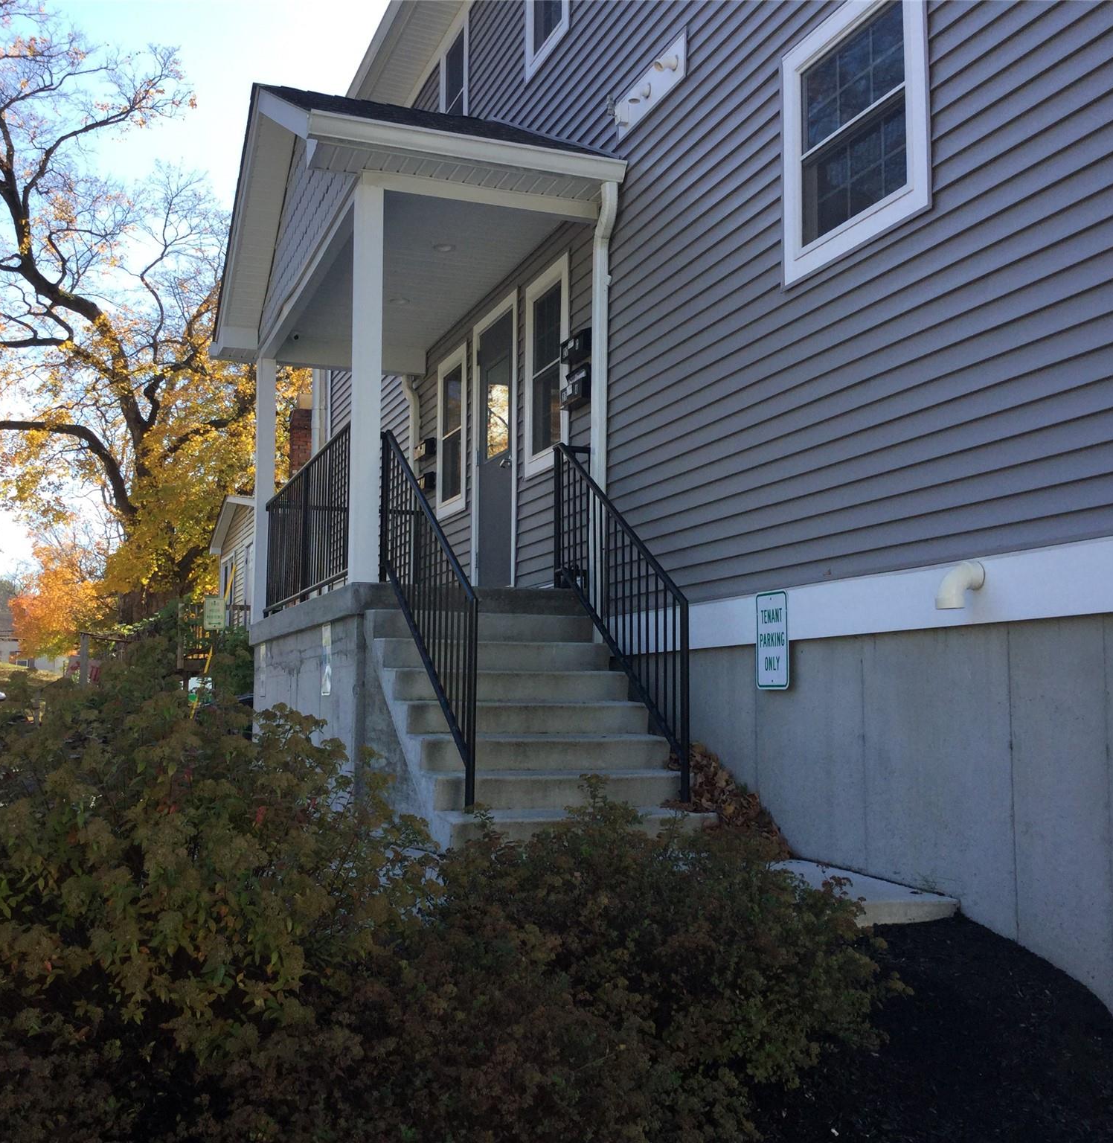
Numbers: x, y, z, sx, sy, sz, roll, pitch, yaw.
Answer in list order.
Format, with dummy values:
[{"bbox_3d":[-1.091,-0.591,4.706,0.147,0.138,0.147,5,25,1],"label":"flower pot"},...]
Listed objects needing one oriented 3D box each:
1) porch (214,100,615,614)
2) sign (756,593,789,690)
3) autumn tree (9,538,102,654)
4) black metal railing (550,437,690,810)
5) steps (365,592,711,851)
[{"bbox_3d":[-1.390,-1.627,10.353,1.930,4.060,5.300,3,-6,-20],"label":"porch"},{"bbox_3d":[0.998,0.322,6.318,0.012,0.457,0.305,3,-6,-20],"label":"sign"},{"bbox_3d":[-24.800,1.630,68.000,4.900,6.600,4.900,3,-6,-20],"label":"autumn tree"},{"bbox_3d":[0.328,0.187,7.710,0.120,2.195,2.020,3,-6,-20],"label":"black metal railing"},{"bbox_3d":[-0.180,0.713,7.359,1.360,1.424,1.970,3,-6,-20],"label":"steps"}]

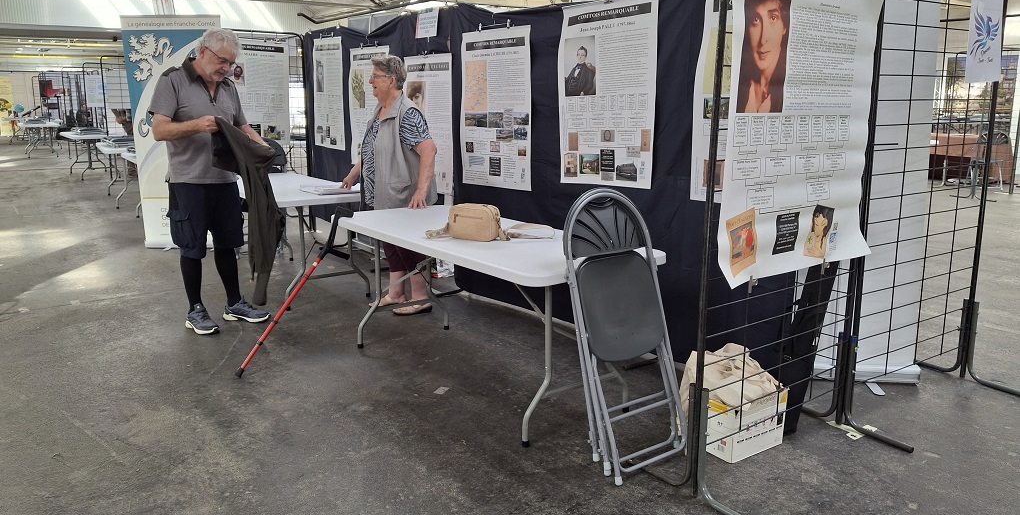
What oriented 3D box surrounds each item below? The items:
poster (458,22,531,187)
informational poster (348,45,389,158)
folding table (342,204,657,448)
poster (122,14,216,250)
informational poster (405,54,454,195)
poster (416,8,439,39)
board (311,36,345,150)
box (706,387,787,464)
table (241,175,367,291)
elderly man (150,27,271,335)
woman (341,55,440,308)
[{"bbox_3d":[-0.097,-0.960,4.806,0.020,1.005,0.715,-9,15,-38],"label":"poster"},{"bbox_3d":[-1.197,-1.279,6.323,0.030,1.000,0.710,-9,15,-37],"label":"informational poster"},{"bbox_3d":[-0.177,0.239,3.720,0.740,0.745,1.840,-9,15,-36],"label":"folding table"},{"bbox_3d":[-2.973,-1.098,6.661,0.855,2.080,0.150,0,12,-2],"label":"poster"},{"bbox_3d":[-0.618,-1.007,5.580,0.030,1.000,0.710,-9,15,-36],"label":"informational poster"},{"bbox_3d":[-0.598,-1.713,5.391,0.010,0.210,0.297,-8,15,-36],"label":"poster"},{"bbox_3d":[-1.704,-1.537,6.944,0.030,1.000,0.710,-9,15,-35],"label":"board"},{"bbox_3d":[0.935,0.648,3.020,0.312,0.240,0.220,-8,14,-33],"label":"box"},{"bbox_3d":[-1.688,-0.181,5.602,0.760,0.742,1.825,-8,15,-36],"label":"table"},{"bbox_3d":[-1.762,-0.441,4.366,0.560,1.760,0.570,9,14,34],"label":"elderly man"},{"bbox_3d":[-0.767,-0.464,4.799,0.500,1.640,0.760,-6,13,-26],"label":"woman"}]

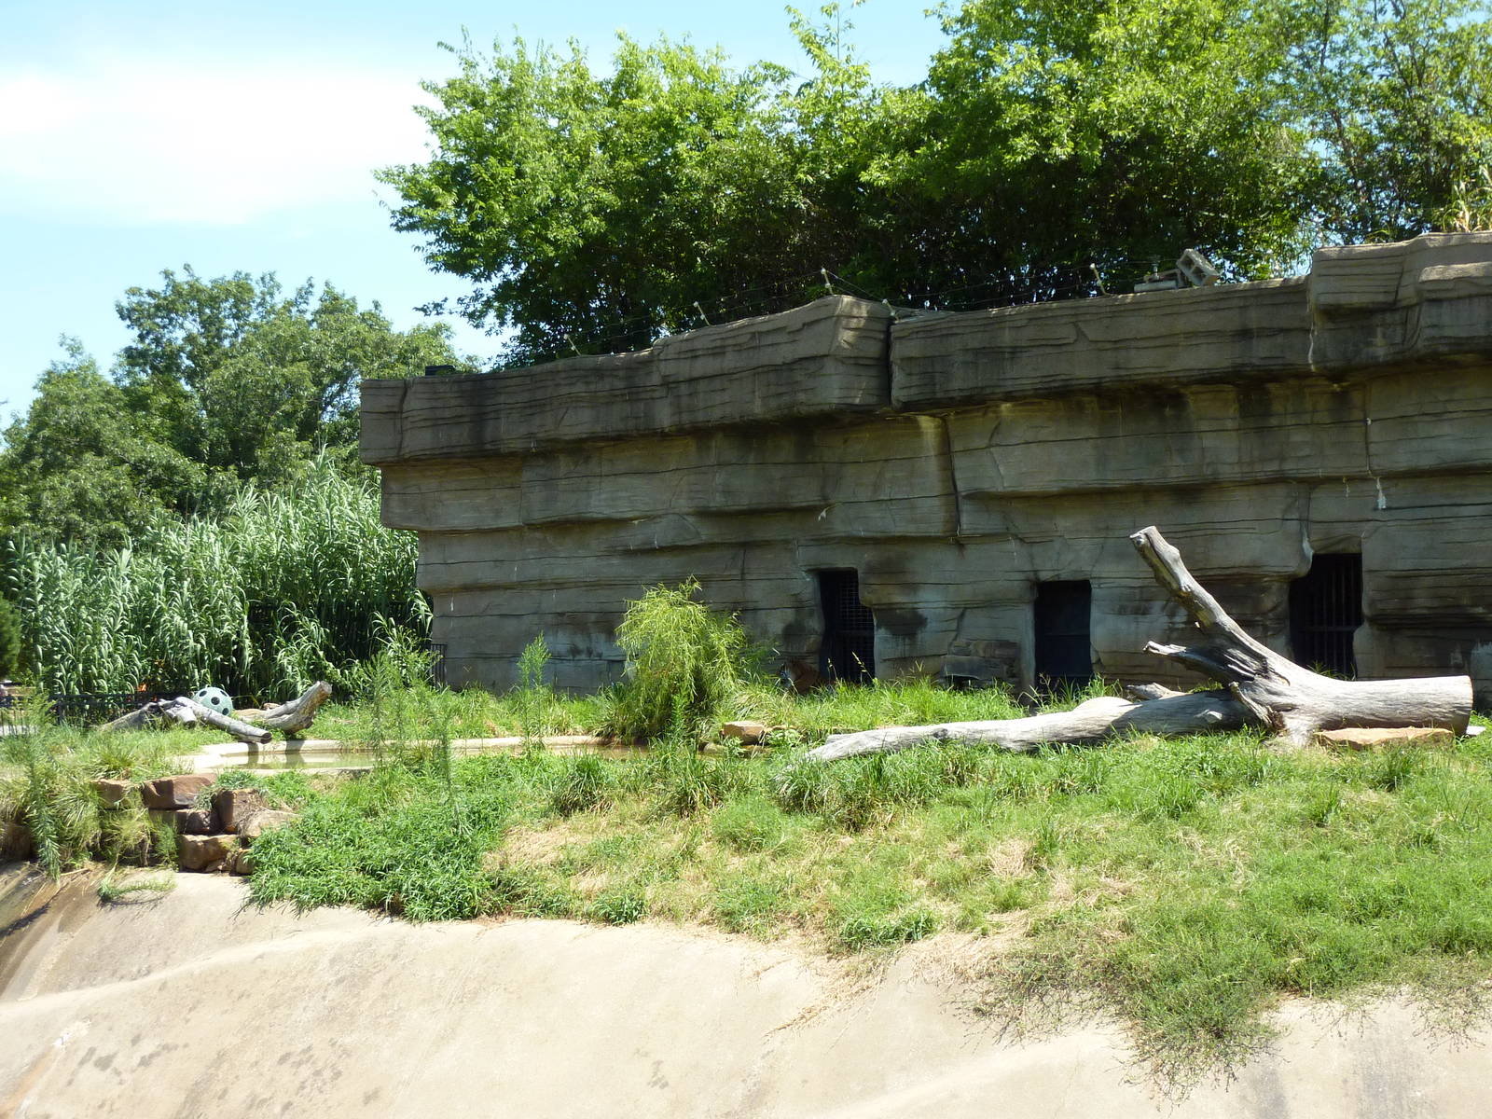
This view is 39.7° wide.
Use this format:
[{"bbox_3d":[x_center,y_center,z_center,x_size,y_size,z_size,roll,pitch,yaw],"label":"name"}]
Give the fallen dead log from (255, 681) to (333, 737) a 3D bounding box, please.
[{"bbox_3d":[-4.831,1.586,21.900,0.950,0.570,0.420,-1,-2,18],"label":"fallen dead log"}]

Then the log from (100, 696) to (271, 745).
[{"bbox_3d":[-5.866,1.661,21.600,2.000,0.480,0.650,-1,-2,24],"label":"log"}]

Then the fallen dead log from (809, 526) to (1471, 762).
[{"bbox_3d":[3.461,0.754,18.200,5.800,1.950,1.150,0,-2,-6],"label":"fallen dead log"}]

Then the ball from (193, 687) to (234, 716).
[{"bbox_3d":[-5.739,1.583,22.300,0.430,0.430,0.430,1,-2,-14],"label":"ball"}]

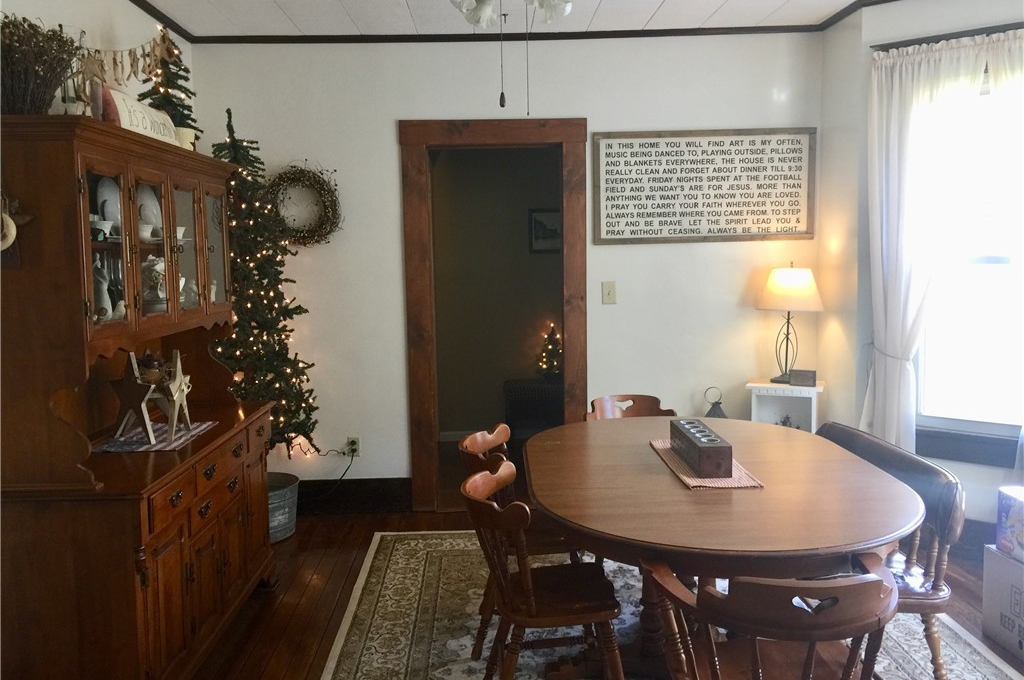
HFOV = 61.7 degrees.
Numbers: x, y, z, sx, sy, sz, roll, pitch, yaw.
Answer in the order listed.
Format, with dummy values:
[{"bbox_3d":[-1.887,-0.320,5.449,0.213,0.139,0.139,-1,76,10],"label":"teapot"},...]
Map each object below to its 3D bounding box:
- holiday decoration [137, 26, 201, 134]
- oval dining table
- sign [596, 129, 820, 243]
[{"bbox_3d":[-1.329,-0.949,3.341,0.260,0.480,0.260,-1,6,-1],"label":"holiday decoration"},{"bbox_3d":[0.652,0.796,2.924,1.210,0.745,1.640,-1,6,-1],"label":"oval dining table"},{"bbox_3d":[1.060,-0.839,4.697,1.225,0.610,0.030,-1,6,-1],"label":"sign"}]

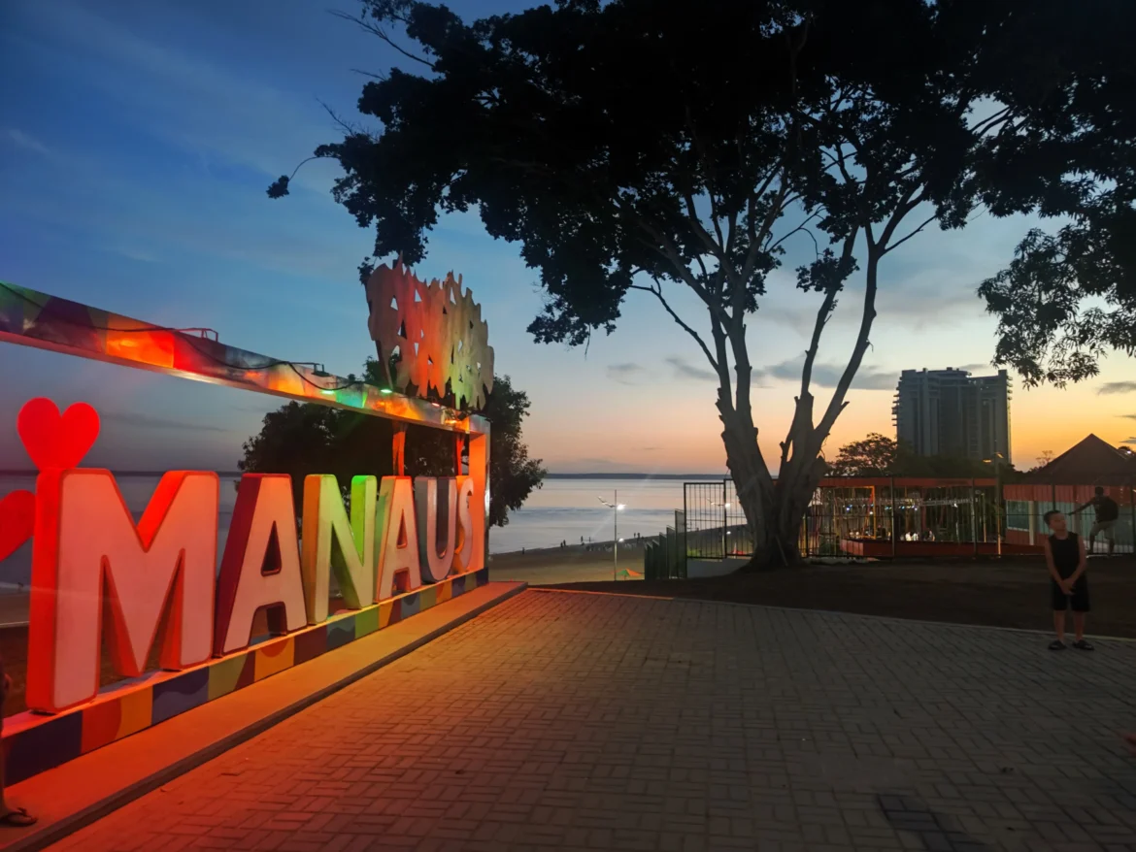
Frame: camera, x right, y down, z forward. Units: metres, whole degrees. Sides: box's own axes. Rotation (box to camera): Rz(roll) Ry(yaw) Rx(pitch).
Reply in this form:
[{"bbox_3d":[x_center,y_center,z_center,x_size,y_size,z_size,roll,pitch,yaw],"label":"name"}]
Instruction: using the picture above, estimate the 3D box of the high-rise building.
[{"bbox_3d":[187.000,0.000,384.000,49.000,56.000,27.000,-1,-4,19],"label":"high-rise building"}]

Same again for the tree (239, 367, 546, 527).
[{"bbox_3d":[-5.560,1.800,25.000,9.600,7.400,8.800,1,-4,-13],"label":"tree"}]

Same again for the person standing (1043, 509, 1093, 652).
[{"bbox_3d":[4.690,1.440,7.380,0.430,1.270,0.300,-1,-4,25],"label":"person standing"}]

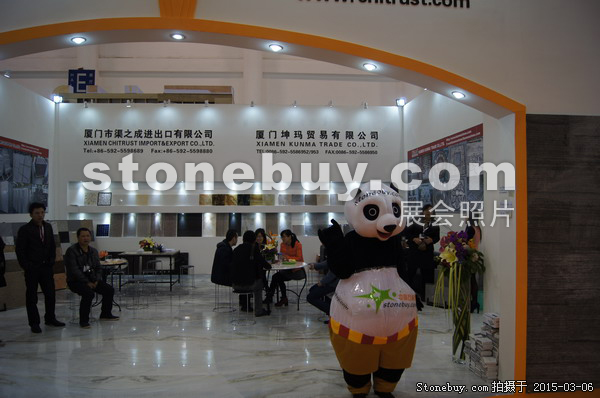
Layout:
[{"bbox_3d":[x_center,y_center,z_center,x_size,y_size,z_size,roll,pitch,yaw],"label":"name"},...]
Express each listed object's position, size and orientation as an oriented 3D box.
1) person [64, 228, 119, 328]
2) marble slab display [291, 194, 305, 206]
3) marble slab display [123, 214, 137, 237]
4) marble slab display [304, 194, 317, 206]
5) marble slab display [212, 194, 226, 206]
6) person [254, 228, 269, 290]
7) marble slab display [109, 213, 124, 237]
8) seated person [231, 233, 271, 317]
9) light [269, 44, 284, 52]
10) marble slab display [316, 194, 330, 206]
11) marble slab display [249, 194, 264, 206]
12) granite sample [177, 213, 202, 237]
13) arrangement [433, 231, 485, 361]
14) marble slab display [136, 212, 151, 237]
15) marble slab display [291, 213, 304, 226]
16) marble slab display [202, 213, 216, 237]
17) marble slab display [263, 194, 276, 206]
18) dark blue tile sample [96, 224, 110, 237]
[{"bbox_3d":[-3.045,1.118,6.580,0.720,1.360,0.600,-1,-2,37],"label":"person"},{"bbox_3d":[-0.058,0.038,11.395,0.310,0.300,0.025,0,-11,-4],"label":"marble slab display"},{"bbox_3d":[-4.106,0.639,10.883,0.300,0.590,0.025,0,-10,-4],"label":"marble slab display"},{"bbox_3d":[0.276,0.034,10.988,0.300,0.280,0.025,0,-13,-4],"label":"marble slab display"},{"bbox_3d":[-1.987,0.034,11.021,0.300,0.300,0.025,0,-15,-4],"label":"marble slab display"},{"bbox_3d":[-0.653,1.167,7.926,0.480,1.280,0.750,0,-1,-6],"label":"person"},{"bbox_3d":[-4.732,0.669,11.600,0.320,0.610,0.030,0,-10,-3],"label":"marble slab display"},{"bbox_3d":[-0.700,1.130,6.660,0.500,1.330,0.730,-1,-2,27],"label":"seated person"},{"bbox_3d":[-0.212,-1.337,3.960,0.125,0.050,0.125,8,-1,-4],"label":"light"},{"bbox_3d":[0.585,0.035,11.188,0.300,0.300,0.025,0,-15,-4],"label":"marble slab display"},{"bbox_3d":[-1.046,0.034,10.902,0.300,0.280,0.025,0,-13,-4],"label":"marble slab display"},{"bbox_3d":[-2.687,0.640,10.975,0.600,0.590,0.025,0,-10,-4],"label":"granite sample"},{"bbox_3d":[1.700,1.039,4.835,0.530,1.398,0.470,0,-1,11],"label":"arrangement"},{"bbox_3d":[-3.779,0.638,10.904,0.300,0.590,0.025,0,-10,-4],"label":"marble slab display"},{"bbox_3d":[-0.058,0.502,11.384,0.310,0.300,0.025,0,-11,-4],"label":"marble slab display"},{"bbox_3d":[-2.265,0.651,11.246,0.300,0.590,0.020,0,-6,-5],"label":"marble slab display"},{"bbox_3d":[-0.754,0.035,11.101,0.300,0.300,0.025,0,-15,-4],"label":"marble slab display"},{"bbox_3d":[-4.822,0.780,11.025,0.300,0.300,0.020,0,-8,-5],"label":"dark blue tile sample"}]

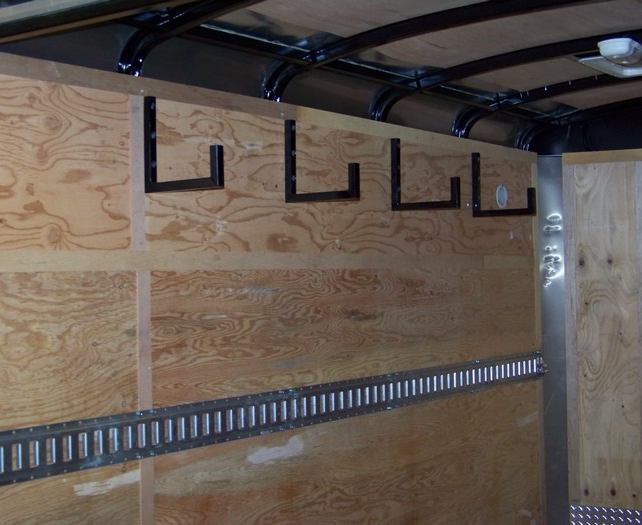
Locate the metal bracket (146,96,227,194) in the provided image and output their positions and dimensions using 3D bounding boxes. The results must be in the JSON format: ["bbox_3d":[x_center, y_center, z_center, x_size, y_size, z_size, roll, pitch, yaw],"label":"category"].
[{"bbox_3d":[-0.360,-0.316,2.910,0.256,0.259,0.025,-2,-1,36],"label":"metal bracket"}]

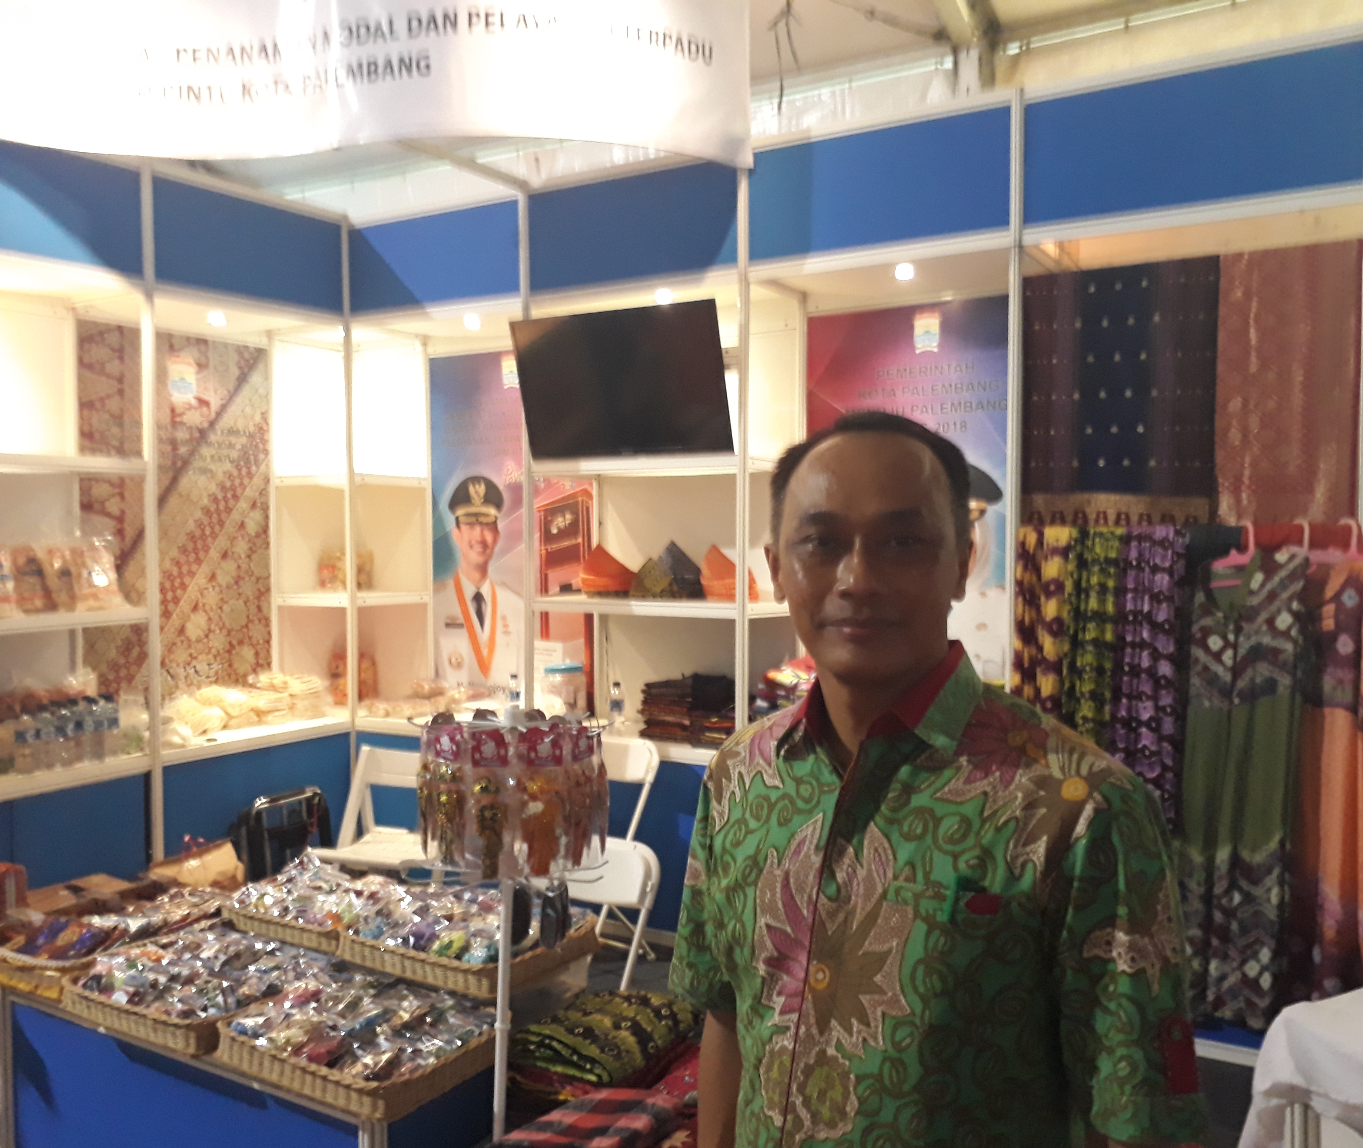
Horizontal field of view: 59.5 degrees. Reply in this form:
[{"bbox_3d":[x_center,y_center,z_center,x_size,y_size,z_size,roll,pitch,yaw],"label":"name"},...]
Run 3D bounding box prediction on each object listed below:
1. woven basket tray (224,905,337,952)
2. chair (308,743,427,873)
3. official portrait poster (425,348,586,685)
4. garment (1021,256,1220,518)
[{"bbox_3d":[-0.728,0.715,2.524,0.351,0.069,0.307,1,3,31],"label":"woven basket tray"},{"bbox_3d":[-1.136,1.060,4.339,0.455,0.782,0.475,1,3,31],"label":"chair"},{"bbox_3d":[-0.808,-0.221,5.529,0.960,1.638,0.020,1,3,31],"label":"official portrait poster"},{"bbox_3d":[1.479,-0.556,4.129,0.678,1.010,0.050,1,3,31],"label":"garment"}]

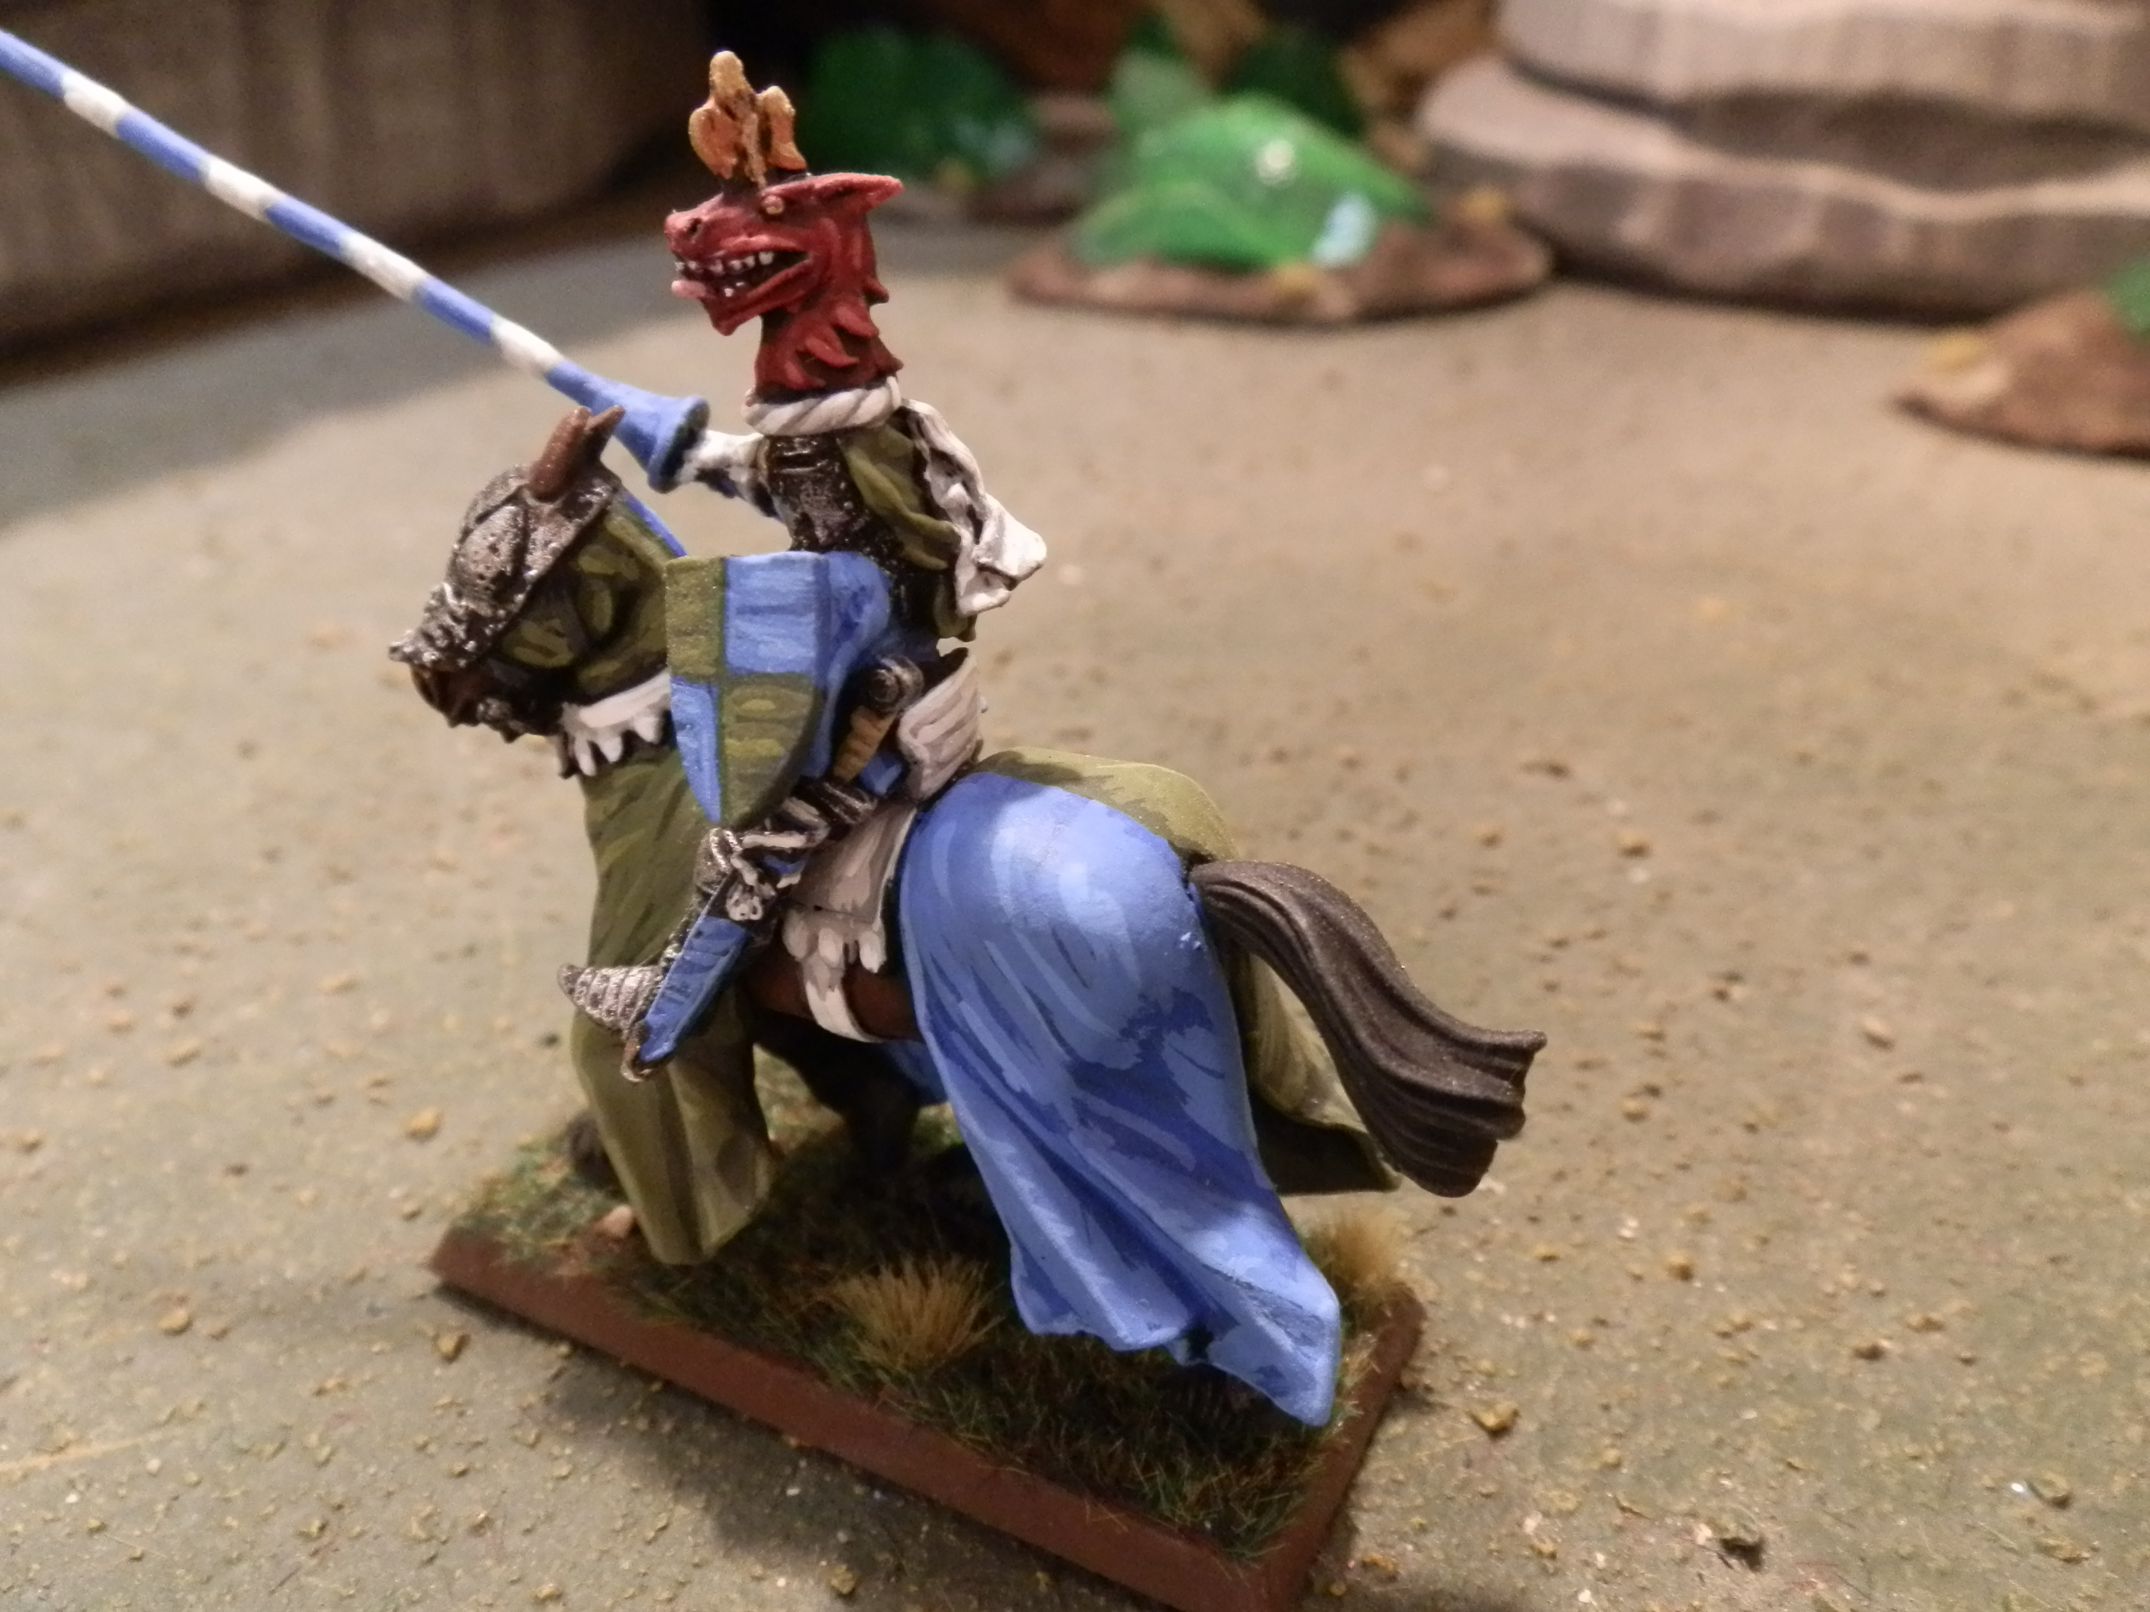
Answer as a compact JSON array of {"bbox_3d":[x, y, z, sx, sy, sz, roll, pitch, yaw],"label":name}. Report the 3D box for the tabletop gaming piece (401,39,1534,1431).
[{"bbox_3d":[-0.009,-0.004,0.086,0.067,0.062,0.026,14,25,23],"label":"tabletop gaming piece"}]

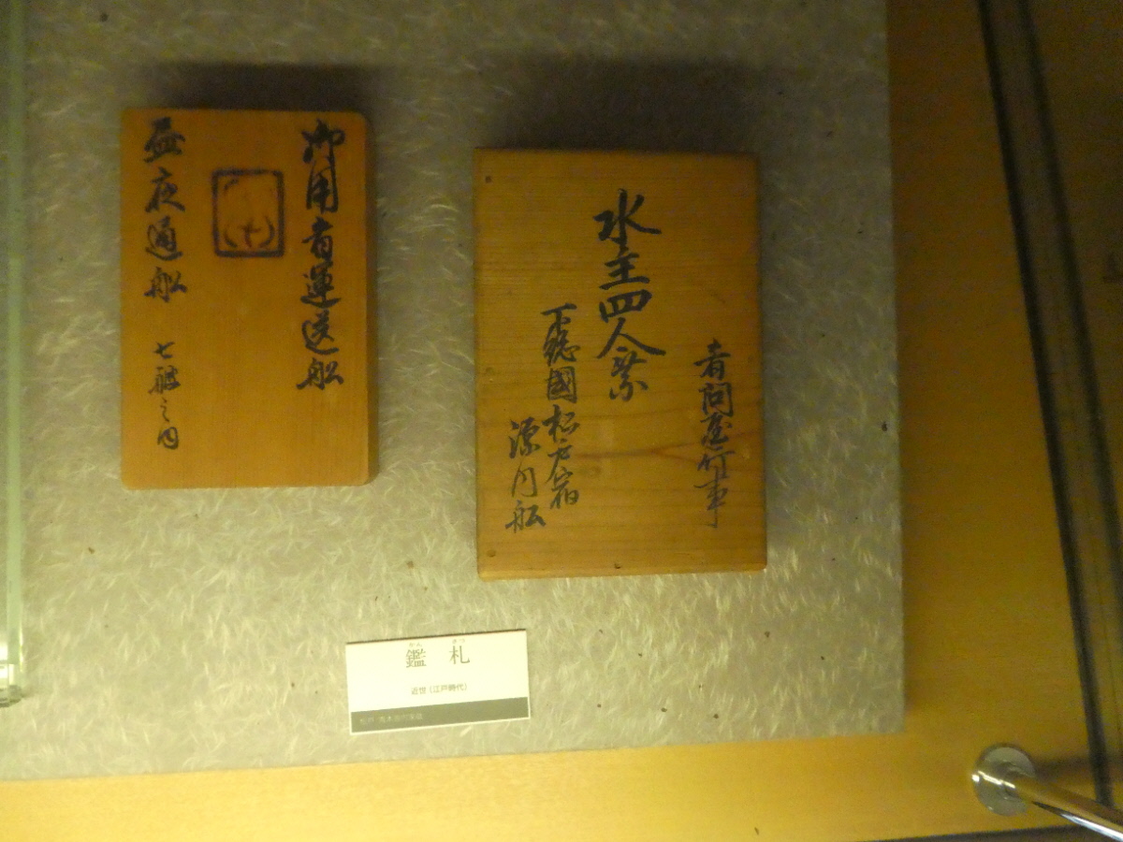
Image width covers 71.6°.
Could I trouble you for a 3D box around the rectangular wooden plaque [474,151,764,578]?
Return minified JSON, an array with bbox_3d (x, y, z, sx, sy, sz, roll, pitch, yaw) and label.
[{"bbox_3d":[0.031,-0.031,0.428,0.154,0.026,0.227,-1,89,-5],"label":"rectangular wooden plaque"}]

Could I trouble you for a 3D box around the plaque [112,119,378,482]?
[{"bbox_3d":[-0.167,-0.064,0.422,0.126,0.023,0.200,-1,89,-5],"label":"plaque"}]

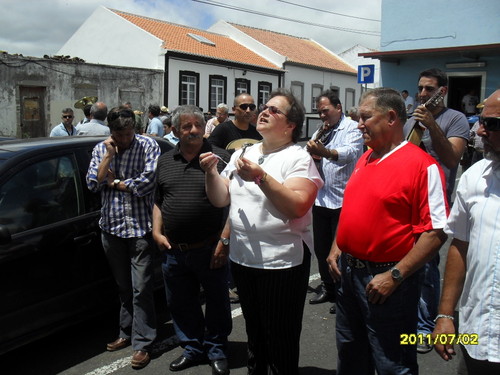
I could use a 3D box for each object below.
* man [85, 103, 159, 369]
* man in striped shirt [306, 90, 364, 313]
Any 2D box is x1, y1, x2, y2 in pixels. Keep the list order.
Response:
[{"bbox_3d":[-0.806,0.313,3.211,0.480,1.634,0.420,1,9,-5],"label":"man"},{"bbox_3d":[0.701,0.119,4.030,0.440,1.748,0.490,-5,11,-39],"label":"man in striped shirt"}]

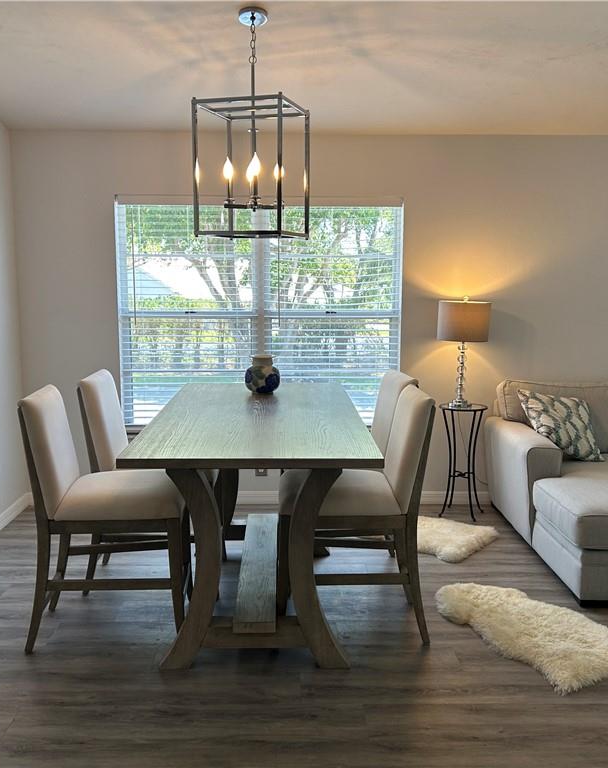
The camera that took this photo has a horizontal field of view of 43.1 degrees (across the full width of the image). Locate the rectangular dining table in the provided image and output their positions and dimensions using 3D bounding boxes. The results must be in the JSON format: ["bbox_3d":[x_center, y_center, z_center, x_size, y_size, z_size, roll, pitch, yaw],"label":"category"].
[{"bbox_3d":[-0.211,0.578,3.600,0.905,0.912,1.910,0,8,-2],"label":"rectangular dining table"}]

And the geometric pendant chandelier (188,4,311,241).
[{"bbox_3d":[-0.230,-1.176,3.520,0.400,1.000,0.400,2,8,17],"label":"geometric pendant chandelier"}]

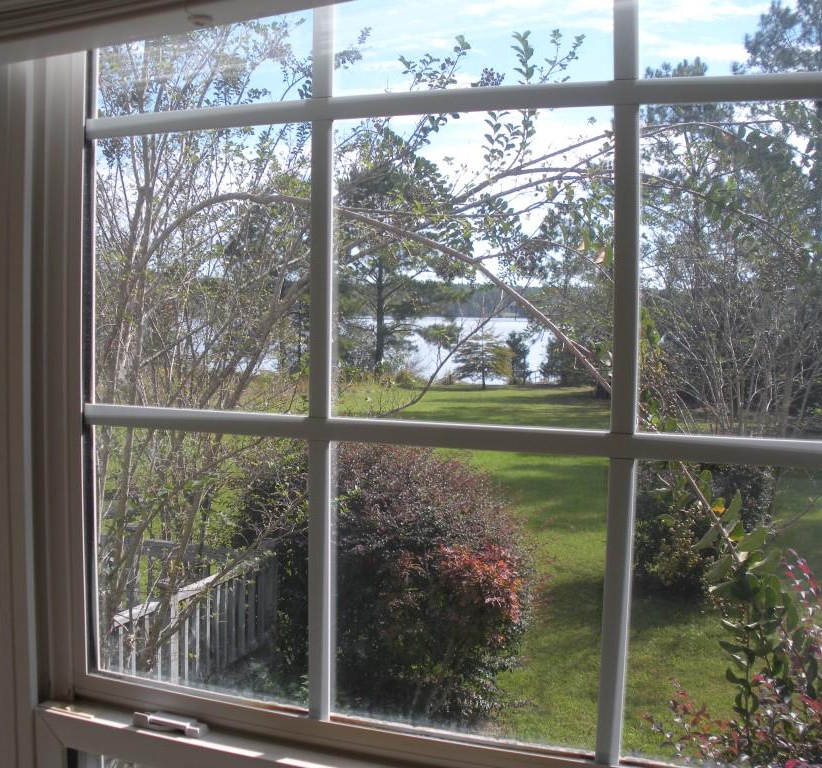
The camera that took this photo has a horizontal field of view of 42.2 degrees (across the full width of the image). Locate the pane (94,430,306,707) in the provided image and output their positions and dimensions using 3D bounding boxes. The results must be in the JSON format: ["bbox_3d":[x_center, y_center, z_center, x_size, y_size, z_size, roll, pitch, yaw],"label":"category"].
[{"bbox_3d":[-0.204,0.171,1.011,0.238,0.251,0.025,2,4,21],"label":"pane"}]

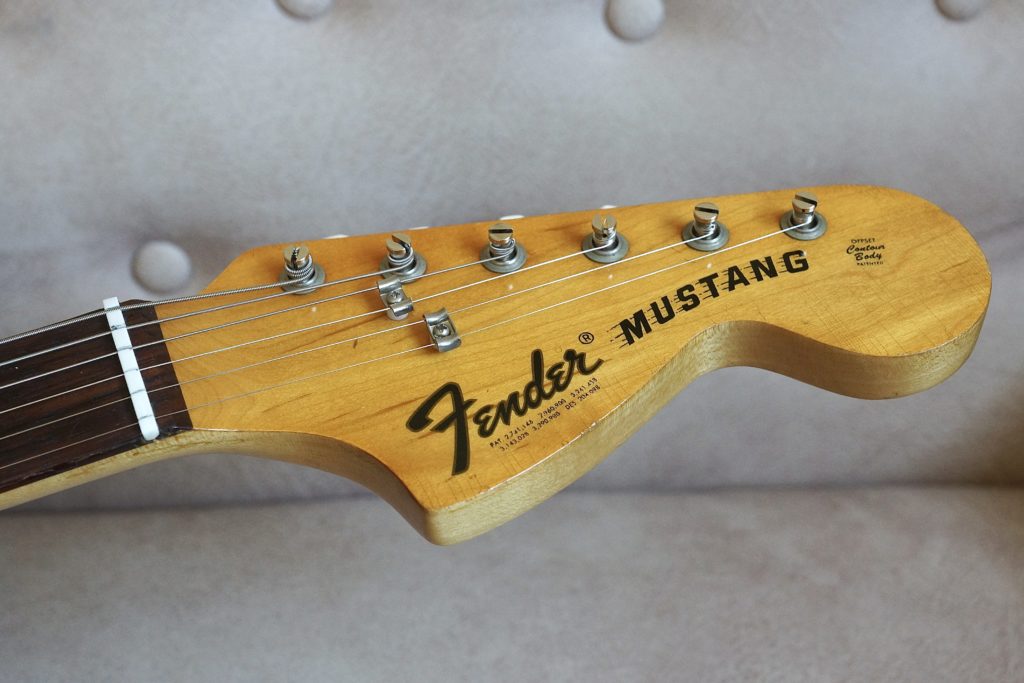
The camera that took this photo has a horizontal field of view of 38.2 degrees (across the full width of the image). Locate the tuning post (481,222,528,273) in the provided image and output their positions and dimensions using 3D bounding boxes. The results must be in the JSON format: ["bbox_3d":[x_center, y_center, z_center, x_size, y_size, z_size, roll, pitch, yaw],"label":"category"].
[{"bbox_3d":[-0.002,-0.024,0.362,0.011,0.008,0.011,-6,50,-2],"label":"tuning post"}]

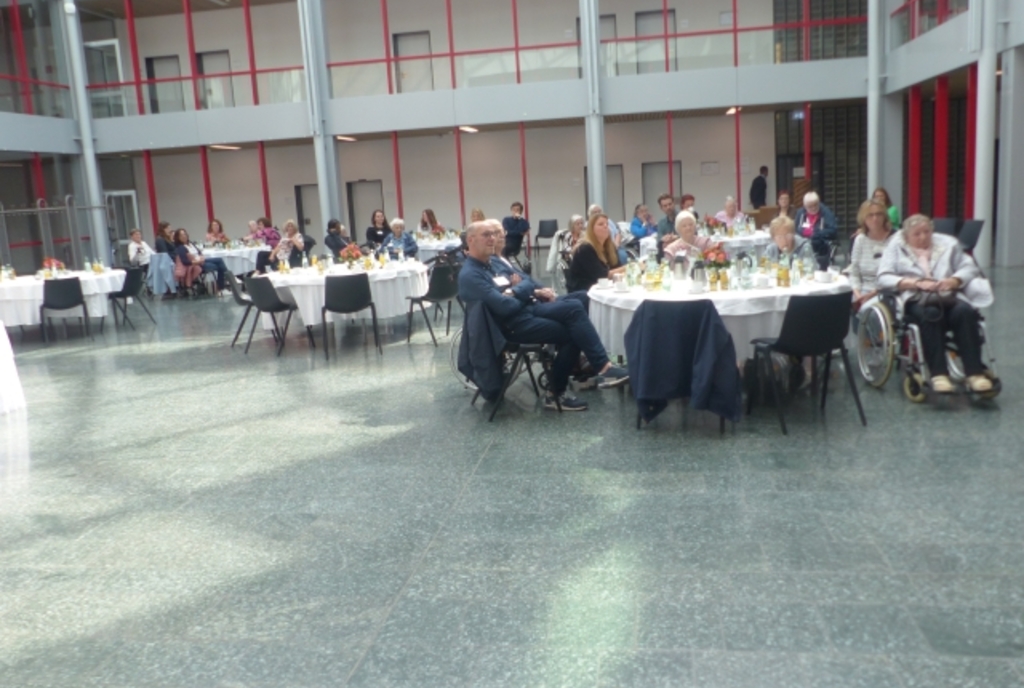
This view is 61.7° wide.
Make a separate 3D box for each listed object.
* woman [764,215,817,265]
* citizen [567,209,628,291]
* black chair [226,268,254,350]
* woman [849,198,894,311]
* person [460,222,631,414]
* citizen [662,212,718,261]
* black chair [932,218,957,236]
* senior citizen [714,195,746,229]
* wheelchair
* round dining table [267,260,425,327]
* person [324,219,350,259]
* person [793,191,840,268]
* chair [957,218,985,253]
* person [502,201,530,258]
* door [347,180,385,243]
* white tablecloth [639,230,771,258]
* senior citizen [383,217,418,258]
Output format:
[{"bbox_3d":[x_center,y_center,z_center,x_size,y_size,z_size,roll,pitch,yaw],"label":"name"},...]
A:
[{"bbox_3d":[2.178,-0.430,6.849,0.500,1.200,0.700,1,11,24],"label":"woman"},{"bbox_3d":[0.787,-0.371,6.689,0.760,1.280,0.500,-2,10,7],"label":"citizen"},{"bbox_3d":[-2.878,-0.420,9.606,0.520,0.790,0.520,-6,10,-11],"label":"black chair"},{"bbox_3d":[2.541,-0.343,5.923,0.500,1.300,0.780,-1,10,12],"label":"woman"},{"bbox_3d":[0.220,-0.193,5.956,1.100,1.320,0.620,-1,11,12],"label":"person"},{"bbox_3d":[1.514,-0.478,7.178,0.520,1.230,0.750,-5,10,-7],"label":"citizen"},{"bbox_3d":[5.762,-1.274,11.613,0.520,0.810,0.540,-5,10,-6],"label":"black chair"},{"bbox_3d":[3.425,-1.629,13.365,0.500,1.320,0.750,-3,9,5],"label":"senior citizen"},{"bbox_3d":[2.797,-0.139,5.790,0.640,0.910,1.030,-4,10,-1],"label":"wheelchair"},{"bbox_3d":[-1.829,-0.470,9.726,1.830,0.760,1.830,-3,10,1],"label":"round dining table"},{"bbox_3d":[-2.130,-1.026,11.398,0.720,1.260,0.500,-6,10,-14],"label":"person"},{"bbox_3d":[3.734,-1.220,10.566,0.580,1.270,0.850,7,14,44],"label":"person"},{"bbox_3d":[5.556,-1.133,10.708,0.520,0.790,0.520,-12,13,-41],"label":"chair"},{"bbox_3d":[0.095,-1.702,14.625,0.520,1.320,0.650,-1,10,14],"label":"person"},{"bbox_3d":[-3.945,-3.389,23.554,1.000,2.080,0.150,-2,10,8],"label":"door"},{"bbox_3d":[2.636,-1.184,11.420,1.840,0.510,1.840,-3,10,1],"label":"white tablecloth"},{"bbox_3d":[-1.344,-0.837,10.293,0.520,1.260,0.720,-2,10,8],"label":"senior citizen"}]

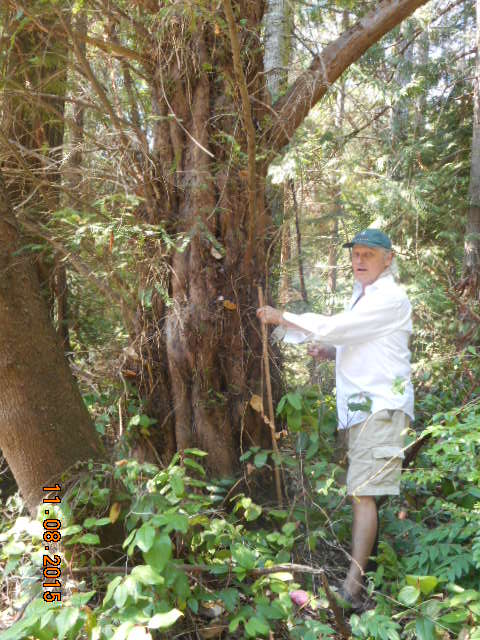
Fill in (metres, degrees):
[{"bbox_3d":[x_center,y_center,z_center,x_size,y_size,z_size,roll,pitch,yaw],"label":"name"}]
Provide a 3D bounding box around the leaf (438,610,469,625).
[{"bbox_3d":[0.748,1.042,2.850,0.100,0.020,0.055,-15,42,-2],"label":"leaf"}]

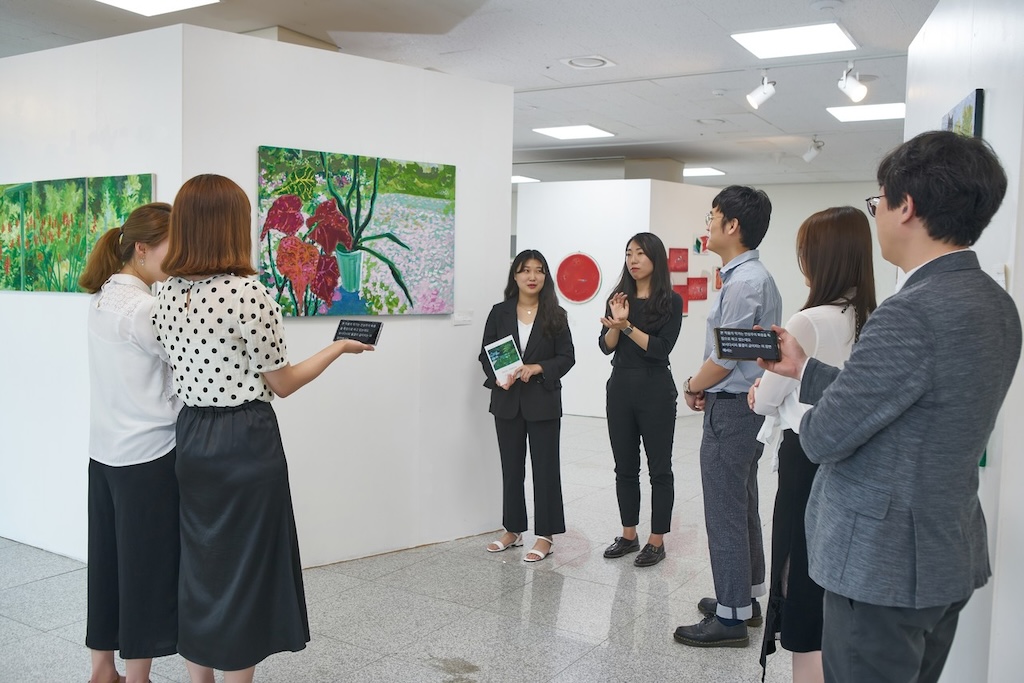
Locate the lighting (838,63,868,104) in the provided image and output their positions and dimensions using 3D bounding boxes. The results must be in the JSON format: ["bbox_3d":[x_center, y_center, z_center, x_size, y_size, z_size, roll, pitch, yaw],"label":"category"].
[{"bbox_3d":[2.115,-1.621,5.664,0.120,0.250,0.190,0,4,-19],"label":"lighting"}]

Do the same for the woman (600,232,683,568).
[{"bbox_3d":[0.667,0.286,4.631,0.410,1.667,0.350,3,4,25],"label":"woman"}]

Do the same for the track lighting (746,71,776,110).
[{"bbox_3d":[1.633,-1.654,5.979,0.190,0.250,0.120,2,4,5],"label":"track lighting"}]

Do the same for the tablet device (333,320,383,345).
[{"bbox_3d":[-0.477,-0.029,2.820,0.155,0.075,0.009,4,-24,25],"label":"tablet device"}]

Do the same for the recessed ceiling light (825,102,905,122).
[{"bbox_3d":[2.896,-1.841,7.298,0.600,0.040,0.600,4,4,30],"label":"recessed ceiling light"}]

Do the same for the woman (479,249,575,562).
[{"bbox_3d":[0.086,0.310,4.750,0.470,1.574,0.340,2,4,9],"label":"woman"}]

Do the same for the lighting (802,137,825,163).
[{"bbox_3d":[2.811,-1.795,8.520,0.190,0.250,0.120,3,4,25],"label":"lighting"}]

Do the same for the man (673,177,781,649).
[{"bbox_3d":[0.878,0.286,3.688,0.410,1.809,0.480,3,4,16],"label":"man"}]

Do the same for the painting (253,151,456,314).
[{"bbox_3d":[-0.728,-0.511,4.460,1.090,0.775,0.032,-2,5,-39],"label":"painting"}]

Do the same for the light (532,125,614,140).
[{"bbox_3d":[0.589,-1.989,8.608,0.600,0.040,0.600,4,4,30],"label":"light"}]

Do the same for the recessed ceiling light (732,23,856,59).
[{"bbox_3d":[1.631,-1.735,5.234,0.600,0.040,0.600,4,4,30],"label":"recessed ceiling light"}]

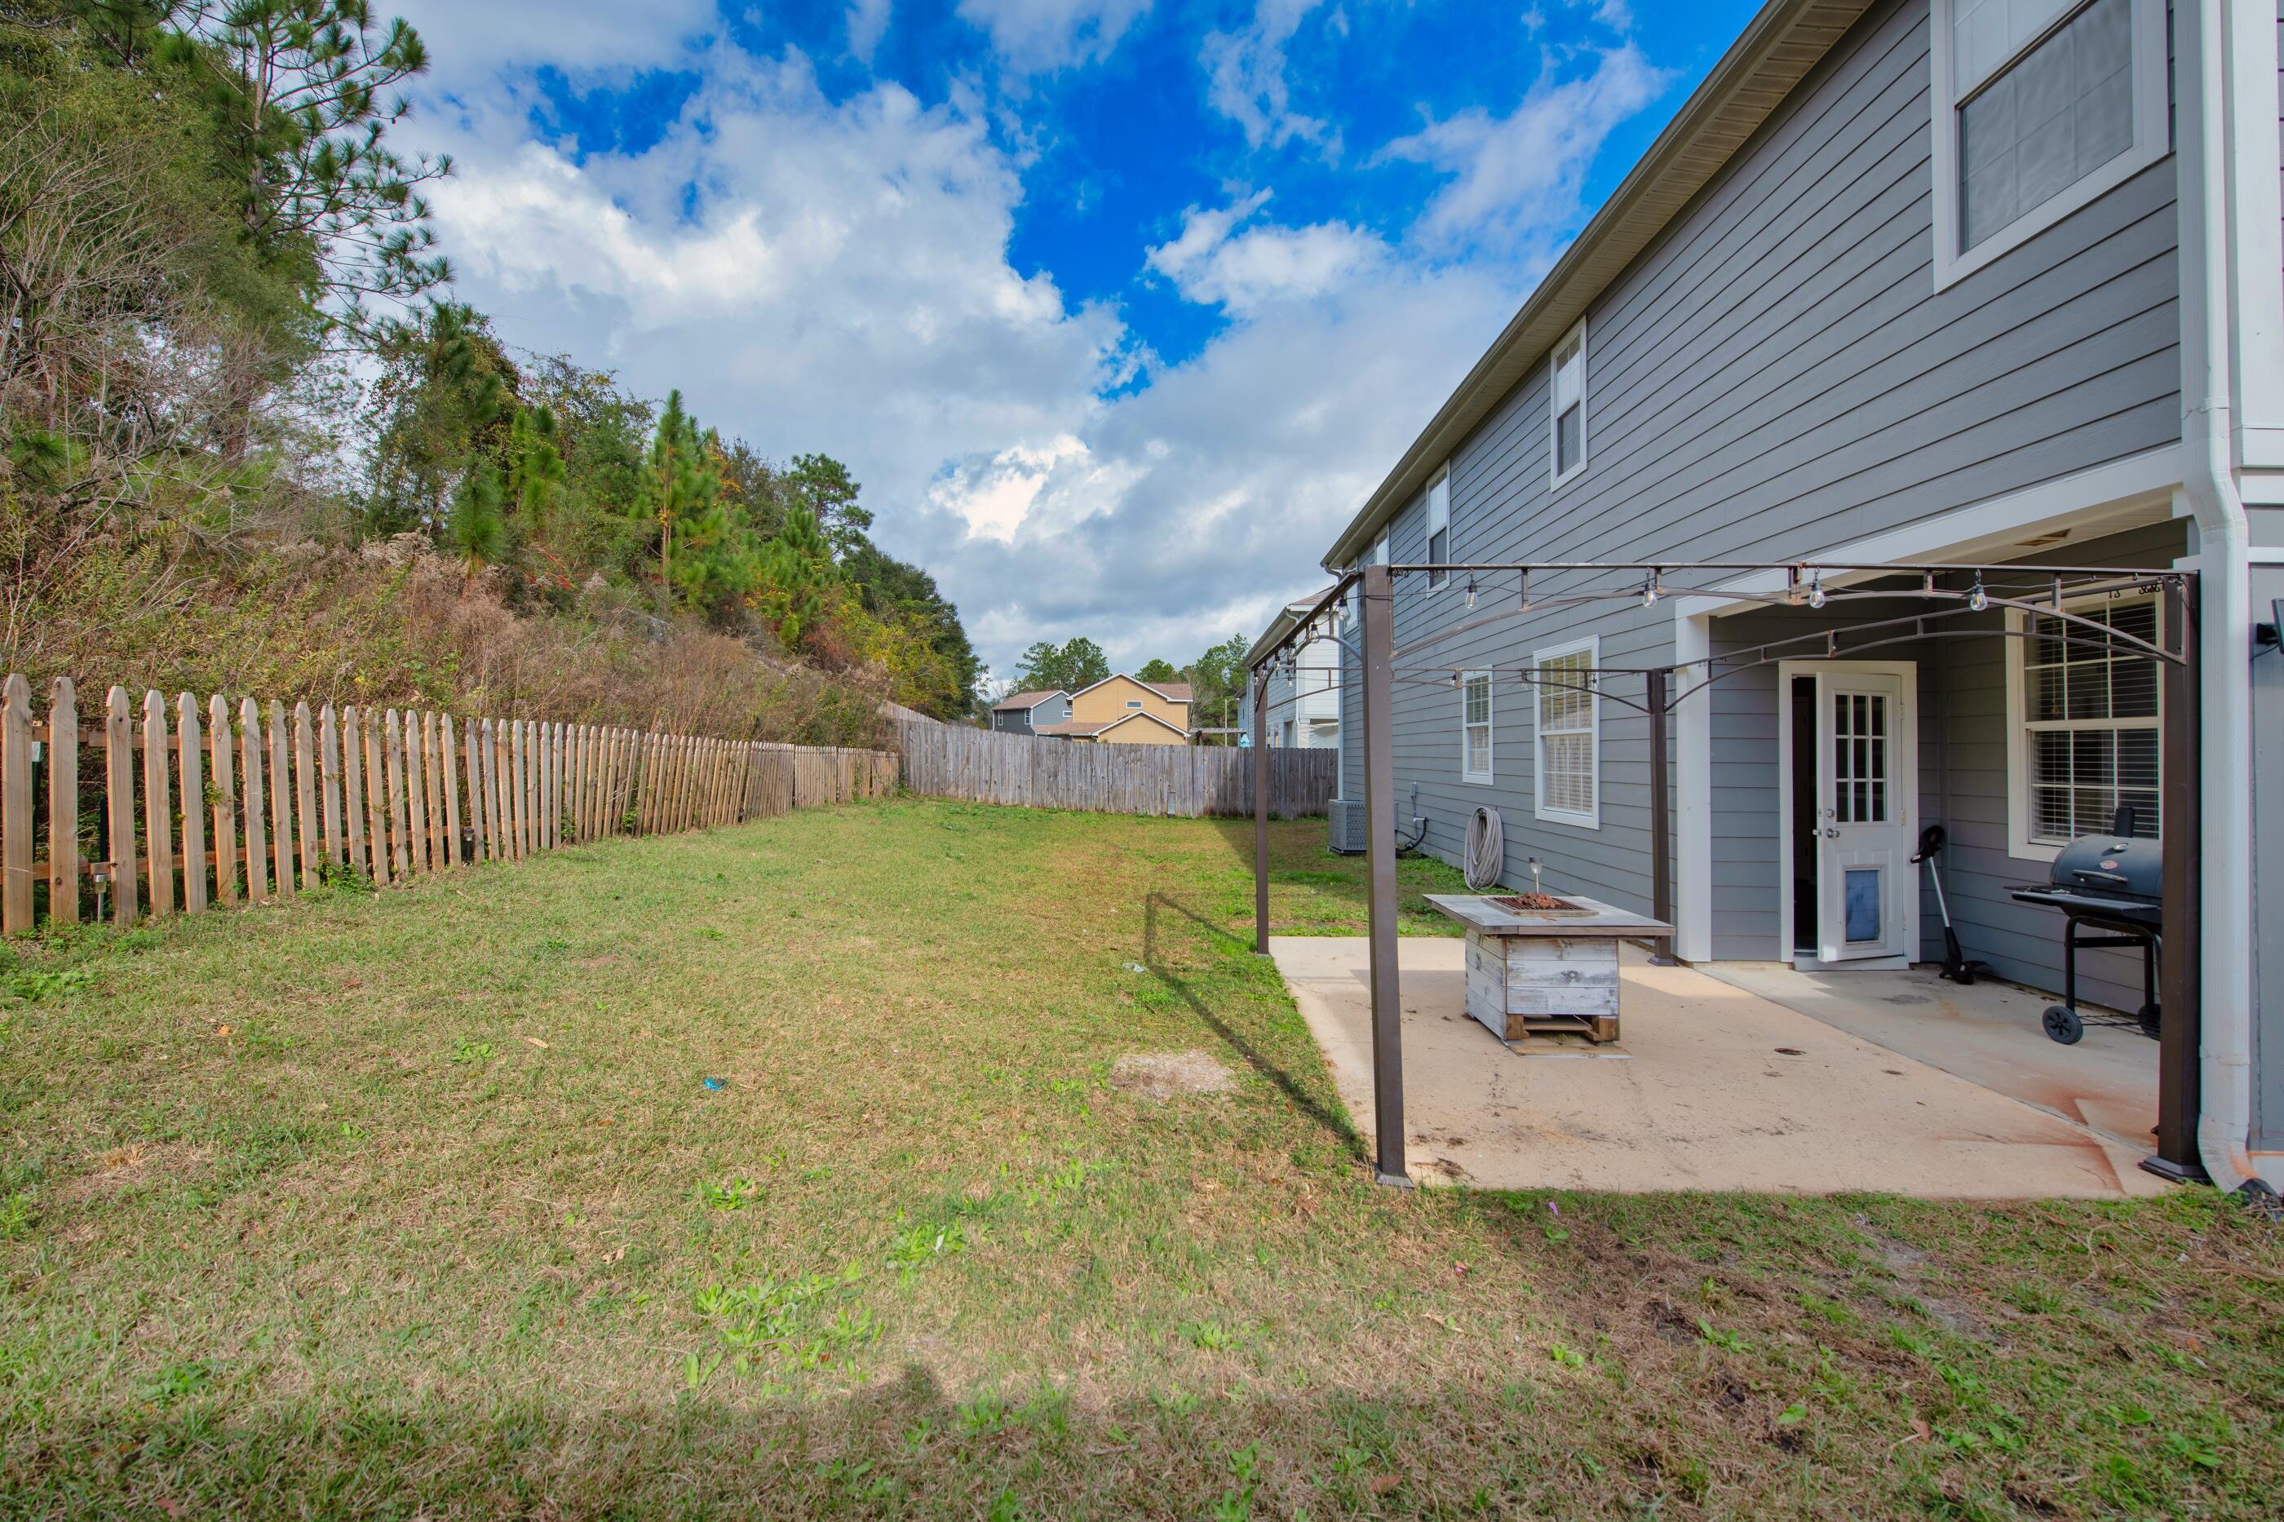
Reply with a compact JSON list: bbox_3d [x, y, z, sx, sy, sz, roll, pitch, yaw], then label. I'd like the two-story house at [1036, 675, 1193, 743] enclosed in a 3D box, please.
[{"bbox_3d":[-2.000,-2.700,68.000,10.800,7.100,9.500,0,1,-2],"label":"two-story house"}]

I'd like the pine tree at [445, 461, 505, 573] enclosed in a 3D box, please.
[{"bbox_3d":[-11.300,-4.100,15.000,0.900,1.950,0.900,0,1,0],"label":"pine tree"}]

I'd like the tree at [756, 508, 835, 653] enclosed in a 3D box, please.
[{"bbox_3d":[-9.600,-5.100,24.600,2.000,4.100,2.000,0,1,0],"label":"tree"}]

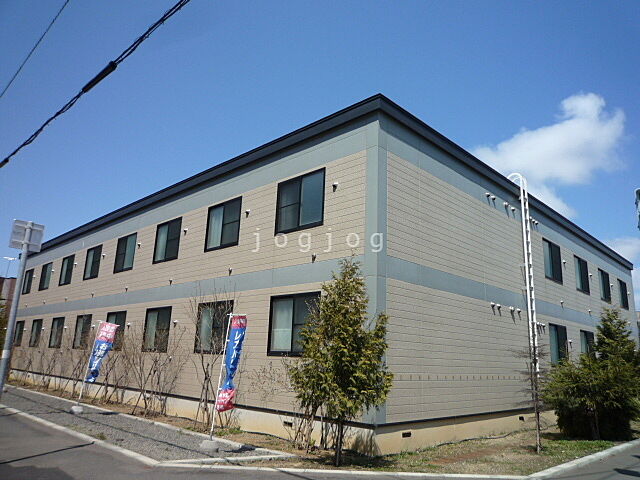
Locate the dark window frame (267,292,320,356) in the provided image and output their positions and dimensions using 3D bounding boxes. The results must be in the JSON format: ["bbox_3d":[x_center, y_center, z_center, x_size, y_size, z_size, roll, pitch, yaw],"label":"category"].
[{"bbox_3d":[-0.581,1.886,10.156,1.660,1.360,0.120,-12,-20,43],"label":"dark window frame"}]

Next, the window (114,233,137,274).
[{"bbox_3d":[-7.313,0.526,17.388,1.660,1.360,0.120,-12,-20,43],"label":"window"}]

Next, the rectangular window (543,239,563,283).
[{"bbox_3d":[8.287,0.777,16.409,0.130,1.380,1.680,-12,-19,43],"label":"rectangular window"}]

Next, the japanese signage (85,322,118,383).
[{"bbox_3d":[-6.442,3.356,13.757,0.570,1.750,0.160,20,-21,-37],"label":"japanese signage"}]

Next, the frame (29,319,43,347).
[{"bbox_3d":[-14.352,4.718,23.361,1.680,1.380,0.130,-12,-19,43],"label":"frame"}]

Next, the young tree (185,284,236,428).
[{"bbox_3d":[-2.602,2.792,11.189,1.050,3.270,0.950,-12,-19,43],"label":"young tree"}]

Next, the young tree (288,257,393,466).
[{"bbox_3d":[0.400,1.959,7.933,1.650,3.500,1.650,2,-14,0],"label":"young tree"}]

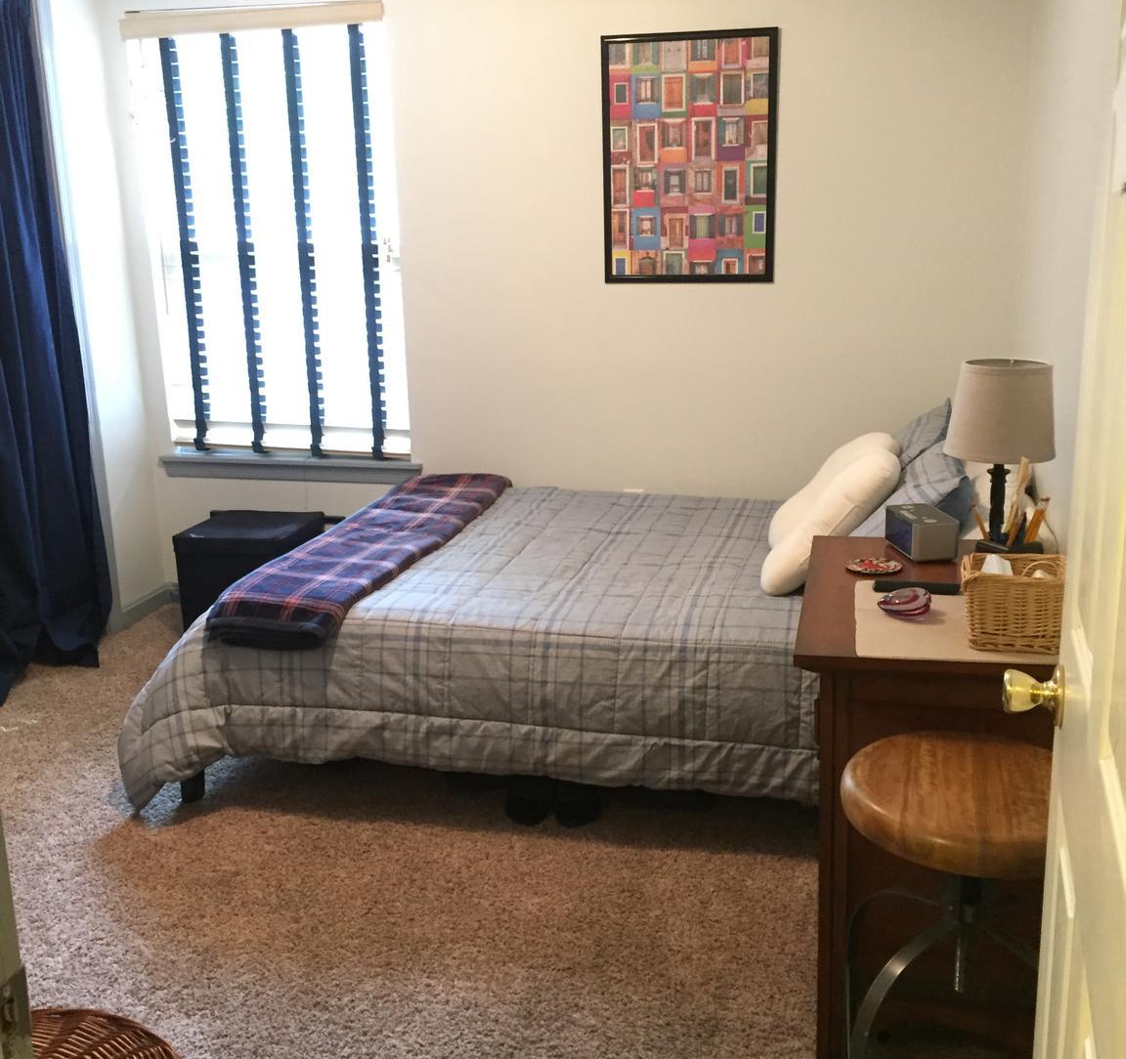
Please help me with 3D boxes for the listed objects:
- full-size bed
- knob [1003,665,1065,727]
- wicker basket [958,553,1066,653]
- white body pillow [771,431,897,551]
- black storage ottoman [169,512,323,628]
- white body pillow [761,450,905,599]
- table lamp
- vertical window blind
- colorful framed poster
[{"bbox_3d":[0.115,0.277,3.370,2.040,0.535,1.440,2,15,14],"label":"full-size bed"},{"bbox_3d":[0.515,0.181,1.381,0.067,0.067,0.067,2,15,12],"label":"knob"},{"bbox_3d":[0.694,0.113,1.926,0.165,0.118,0.160,2,15,13],"label":"wicker basket"},{"bbox_3d":[0.723,-0.096,3.345,0.420,0.150,0.620,-43,1,19],"label":"white body pillow"},{"bbox_3d":[-1.045,0.170,4.325,0.405,0.390,0.370,2,15,12],"label":"black storage ottoman"},{"bbox_3d":[0.658,-0.035,3.090,0.155,0.430,0.320,42,19,0],"label":"white body pillow"},{"bbox_3d":[0.834,-0.138,2.400,0.200,0.378,0.200,2,15,12],"label":"table lamp"},{"bbox_3d":[-0.994,-0.973,4.227,0.910,1.460,0.070,2,15,12],"label":"vertical window blind"},{"bbox_3d":[0.380,-1.122,3.820,0.527,0.733,0.025,2,15,13],"label":"colorful framed poster"}]

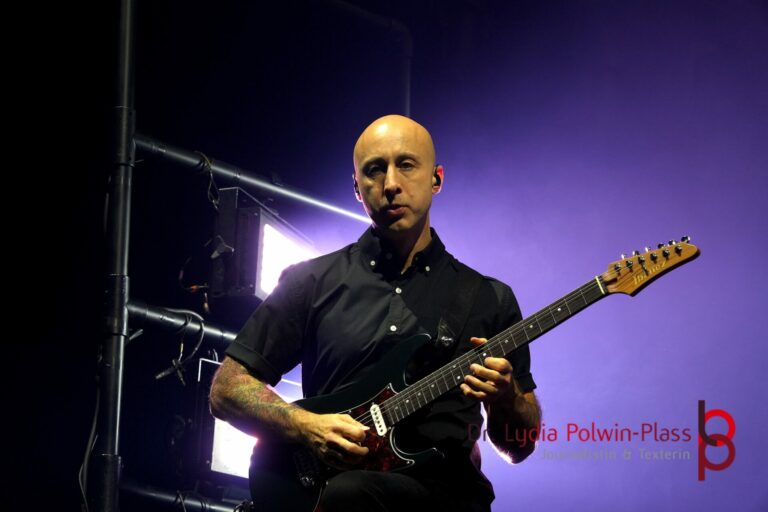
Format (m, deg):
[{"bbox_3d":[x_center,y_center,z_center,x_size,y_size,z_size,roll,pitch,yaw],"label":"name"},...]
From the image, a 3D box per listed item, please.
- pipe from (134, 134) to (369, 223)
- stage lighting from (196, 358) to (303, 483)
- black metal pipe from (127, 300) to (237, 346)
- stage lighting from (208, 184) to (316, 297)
[{"bbox_3d":[-0.318,-0.197,7.188,0.052,0.052,1.100,-16,-24,41],"label":"pipe"},{"bbox_3d":[-0.336,0.492,6.956,0.170,0.320,0.520,-16,-24,41],"label":"stage lighting"},{"bbox_3d":[-0.344,0.250,7.022,0.052,0.052,1.050,-16,-24,41],"label":"black metal pipe"},{"bbox_3d":[-0.317,0.032,7.104,0.160,0.310,0.520,-4,-18,21],"label":"stage lighting"}]

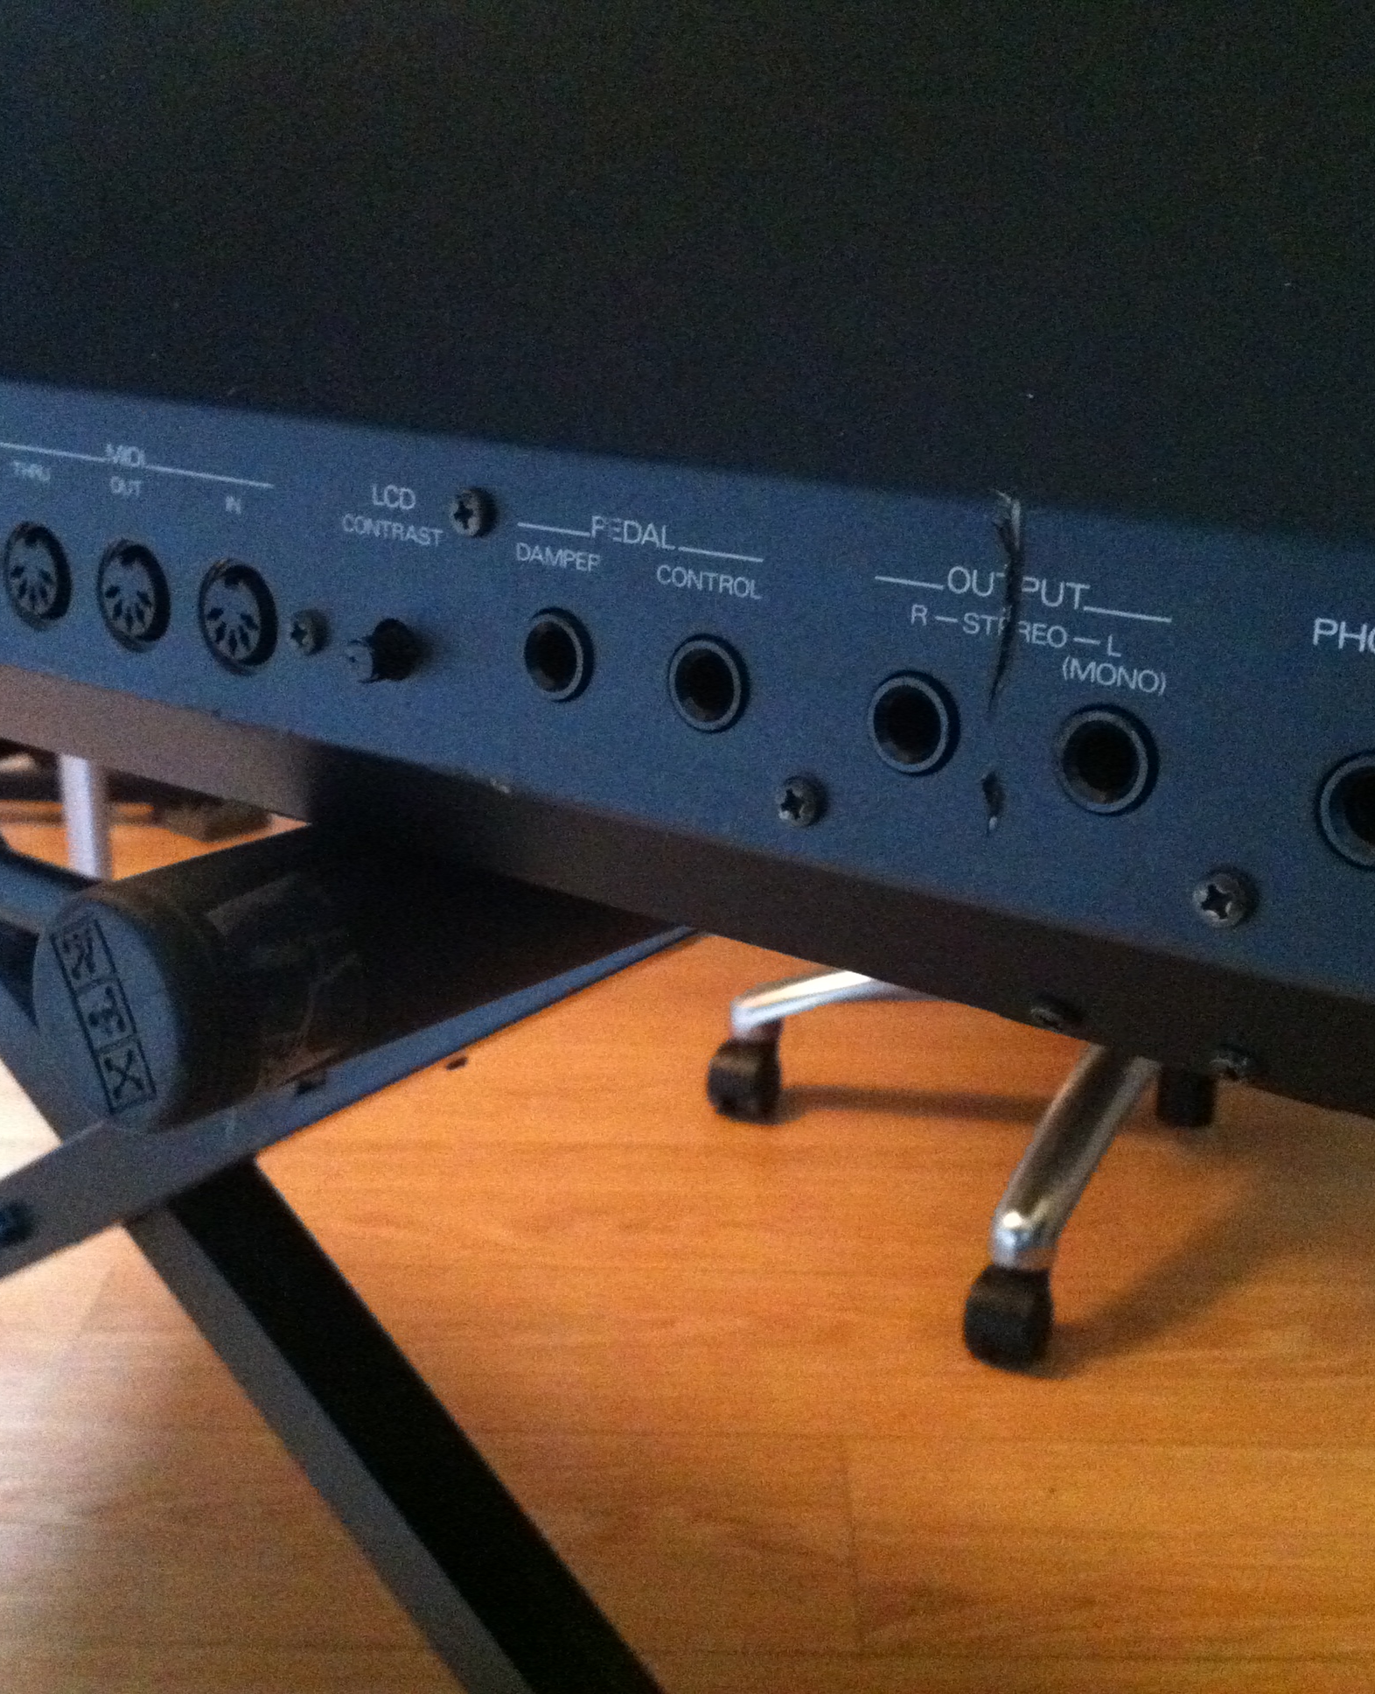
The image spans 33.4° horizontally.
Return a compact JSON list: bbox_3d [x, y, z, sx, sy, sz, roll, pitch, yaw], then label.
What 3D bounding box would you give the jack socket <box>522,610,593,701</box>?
[{"bbox_3d":[-0.014,-0.024,0.279,0.011,0.011,0.007,14,19,36],"label":"jack socket"}]

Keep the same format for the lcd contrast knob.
[{"bbox_3d":[-0.039,-0.024,0.291,0.008,0.008,0.008,14,19,36],"label":"lcd contrast knob"}]

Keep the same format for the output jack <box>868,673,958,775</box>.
[{"bbox_3d":[0.026,-0.014,0.249,0.011,0.011,0.007,14,19,36],"label":"output jack"}]

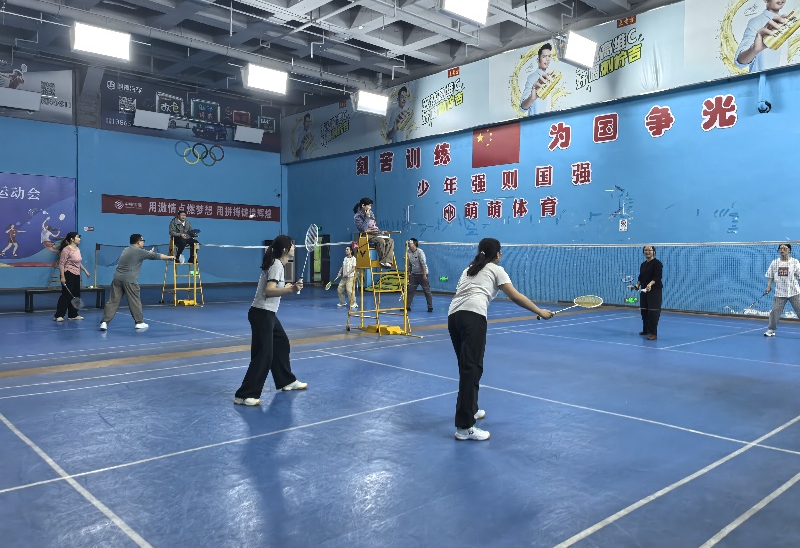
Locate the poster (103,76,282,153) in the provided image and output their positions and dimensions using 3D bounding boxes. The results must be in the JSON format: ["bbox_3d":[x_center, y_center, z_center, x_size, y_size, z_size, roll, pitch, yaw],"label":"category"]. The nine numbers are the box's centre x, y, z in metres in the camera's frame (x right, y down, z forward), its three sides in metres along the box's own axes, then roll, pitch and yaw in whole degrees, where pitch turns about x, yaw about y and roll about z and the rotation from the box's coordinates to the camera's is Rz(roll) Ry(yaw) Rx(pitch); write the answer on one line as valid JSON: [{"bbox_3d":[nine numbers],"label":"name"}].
[{"bbox_3d":[-8.159,-6.400,25.524,7.691,2.054,0.050,-1,3,-42],"label":"poster"}]

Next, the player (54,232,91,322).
[{"bbox_3d":[-6.428,0.074,12.211,0.560,1.690,0.460,0,2,-5],"label":"player"}]

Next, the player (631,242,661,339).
[{"bbox_3d":[4.161,0.268,10.490,0.470,1.570,0.400,2,3,43],"label":"player"}]

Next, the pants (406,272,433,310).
[{"bbox_3d":[0.466,0.419,14.926,0.420,0.880,0.520,-1,3,-42],"label":"pants"}]

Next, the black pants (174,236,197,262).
[{"bbox_3d":[-5.443,-0.623,15.870,0.440,0.630,0.480,-1,3,-42],"label":"black pants"}]

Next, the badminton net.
[{"bbox_3d":[2.322,-0.012,7.812,0.050,0.760,6.100,-1,3,-42],"label":"badminton net"}]

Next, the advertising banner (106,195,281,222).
[{"bbox_3d":[-8.203,-2.636,25.651,7.590,0.685,0.040,-1,3,-42],"label":"advertising banner"}]

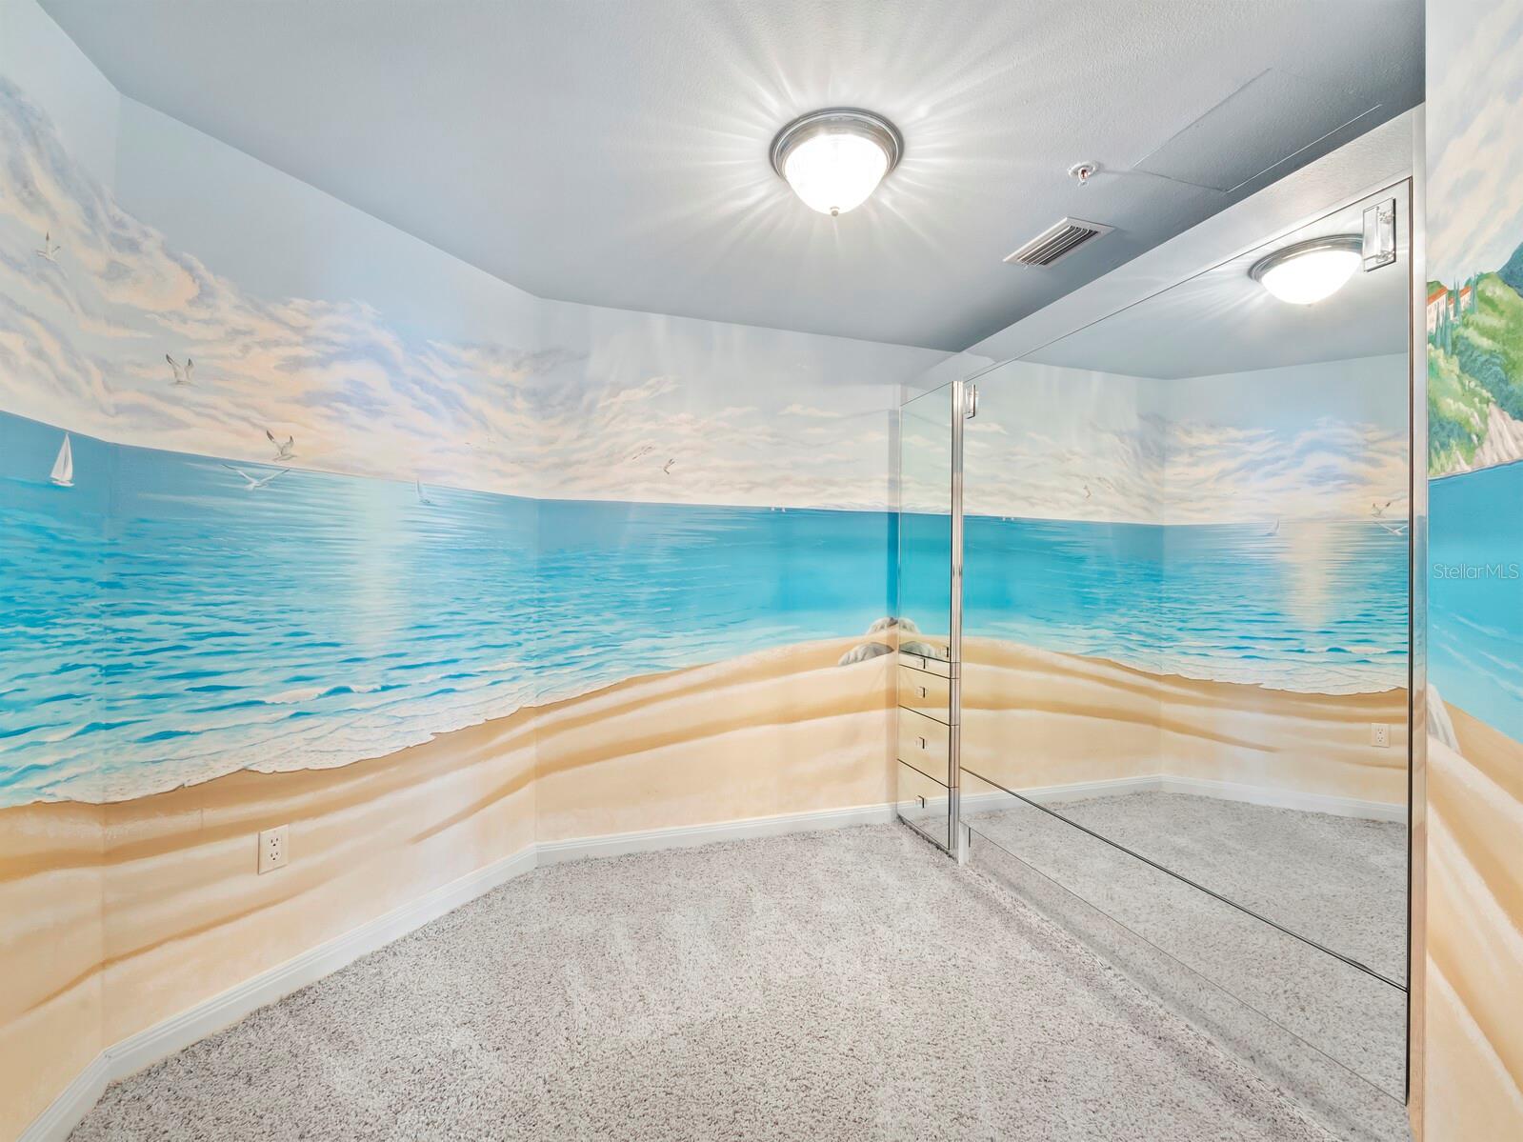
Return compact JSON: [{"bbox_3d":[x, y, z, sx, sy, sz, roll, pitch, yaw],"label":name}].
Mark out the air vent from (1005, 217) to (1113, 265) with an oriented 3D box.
[{"bbox_3d":[0.995,-1.093,2.074,0.191,0.020,0.286,1,0,-18],"label":"air vent"}]

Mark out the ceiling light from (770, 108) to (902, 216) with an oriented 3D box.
[{"bbox_3d":[0.197,-1.031,1.647,0.355,0.164,0.355,1,0,0],"label":"ceiling light"}]

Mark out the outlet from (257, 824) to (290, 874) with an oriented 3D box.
[{"bbox_3d":[-1.347,0.771,1.704,0.010,0.115,0.071,0,0,28],"label":"outlet"}]

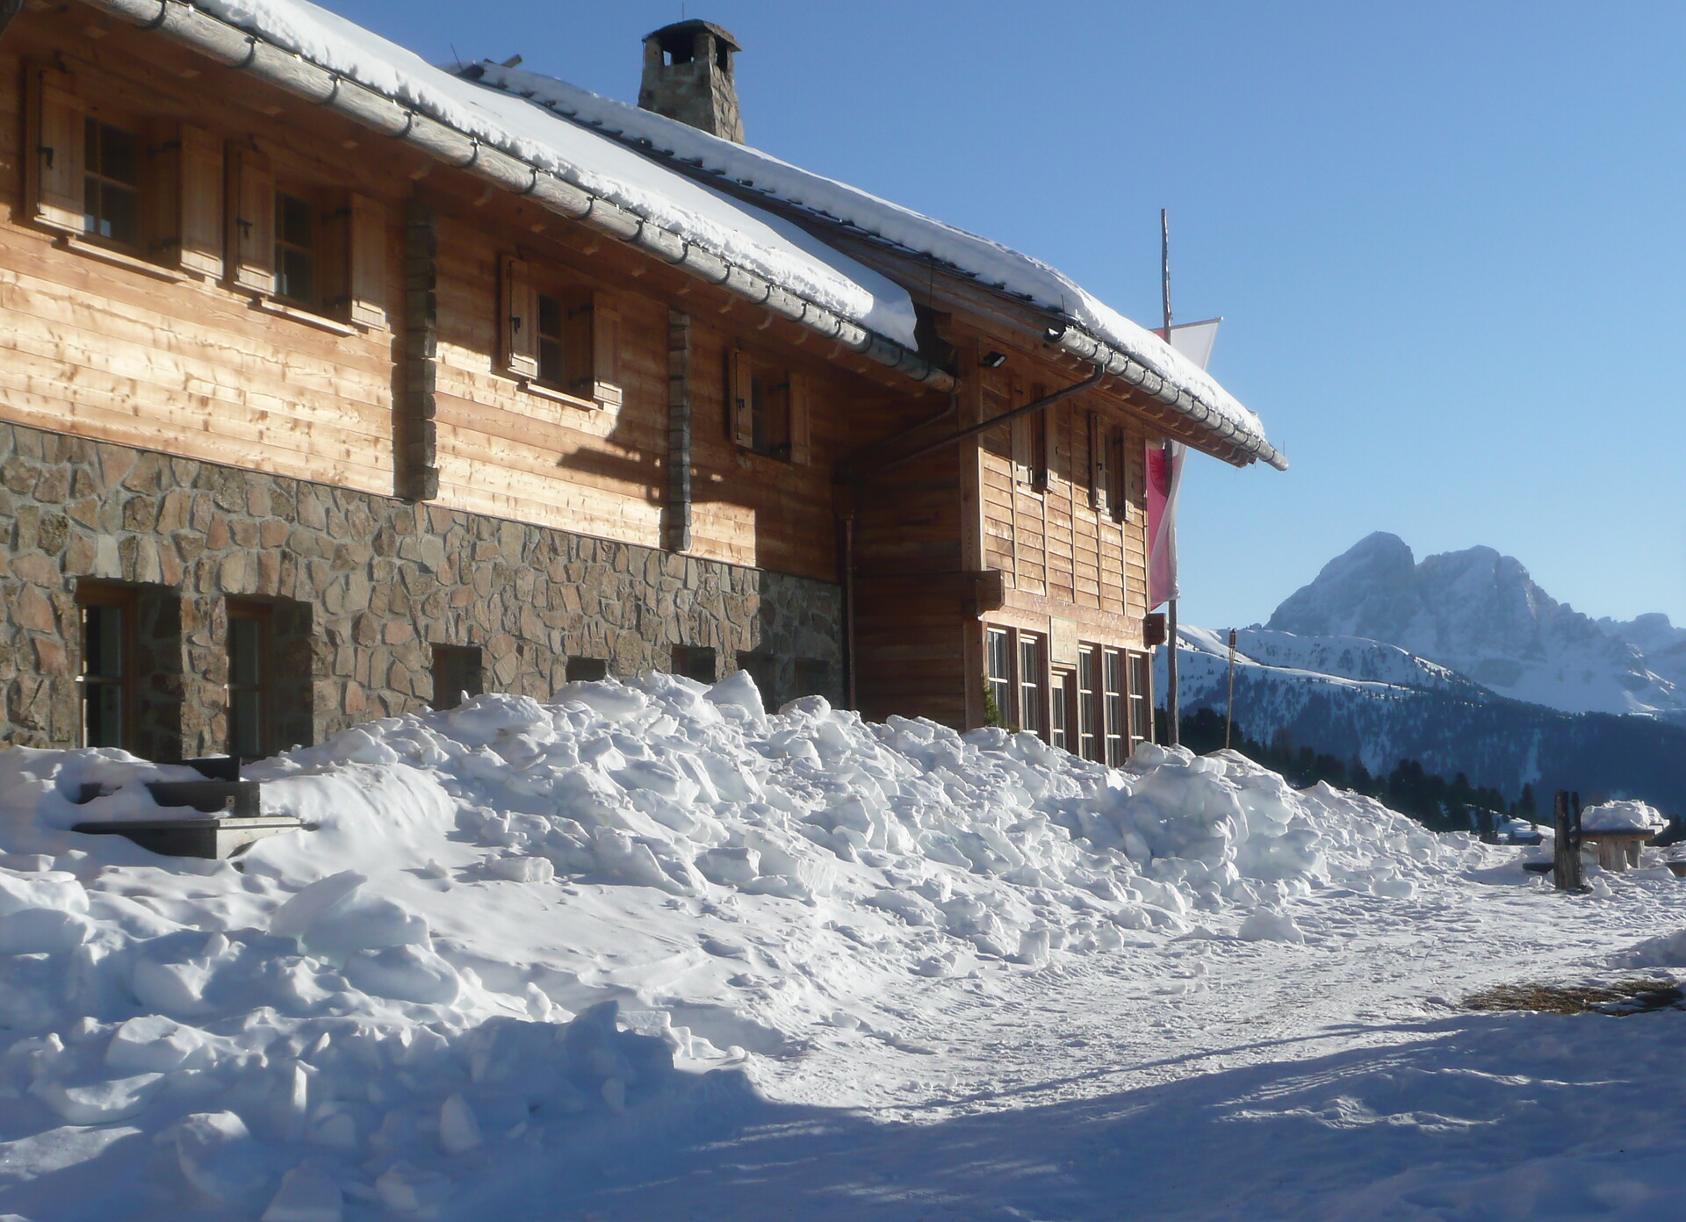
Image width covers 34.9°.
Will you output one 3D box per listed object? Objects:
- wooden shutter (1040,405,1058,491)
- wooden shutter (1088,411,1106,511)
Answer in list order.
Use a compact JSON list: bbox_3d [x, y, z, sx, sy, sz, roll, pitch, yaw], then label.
[{"bbox_3d":[2.390,-1.960,31.063,0.075,1.187,0.470,-3,-4,19],"label":"wooden shutter"},{"bbox_3d":[3.183,-1.823,33.303,0.075,1.187,0.470,-3,-4,19],"label":"wooden shutter"}]

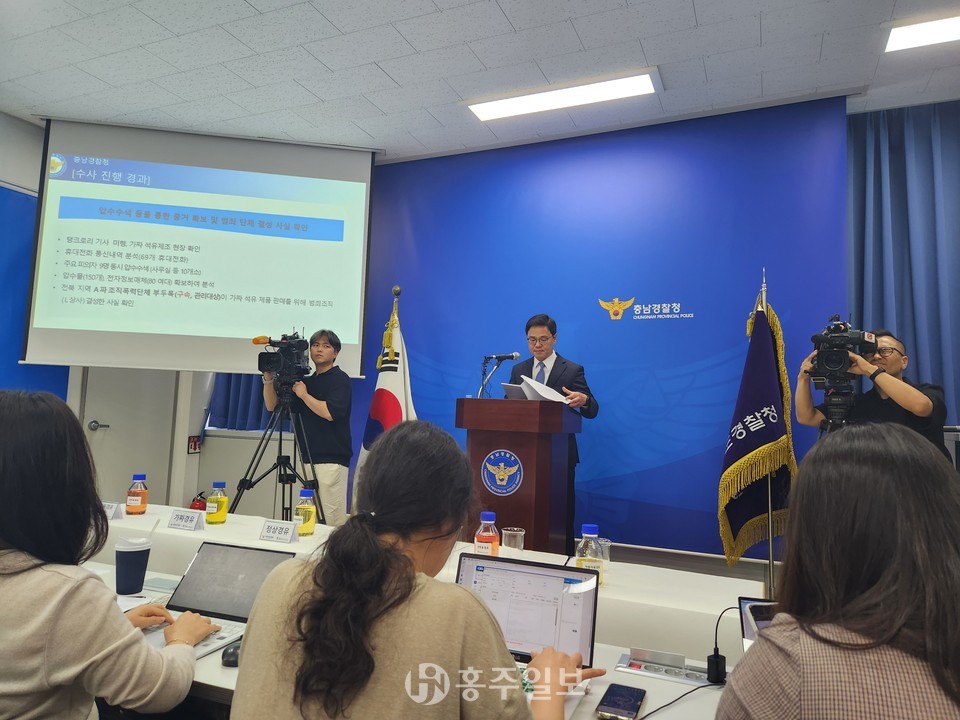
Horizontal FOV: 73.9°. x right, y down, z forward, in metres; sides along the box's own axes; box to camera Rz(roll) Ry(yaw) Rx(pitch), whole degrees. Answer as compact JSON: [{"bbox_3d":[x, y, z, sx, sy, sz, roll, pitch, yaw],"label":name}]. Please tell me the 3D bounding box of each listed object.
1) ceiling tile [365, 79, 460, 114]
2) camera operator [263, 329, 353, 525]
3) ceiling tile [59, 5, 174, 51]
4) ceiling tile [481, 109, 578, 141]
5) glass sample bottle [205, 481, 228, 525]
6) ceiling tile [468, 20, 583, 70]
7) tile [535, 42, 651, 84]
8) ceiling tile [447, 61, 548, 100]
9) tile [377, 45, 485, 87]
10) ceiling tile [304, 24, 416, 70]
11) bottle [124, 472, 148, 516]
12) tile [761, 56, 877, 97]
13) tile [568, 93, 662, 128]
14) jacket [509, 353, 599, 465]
[{"bbox_3d":[-0.445,-1.730,4.183,0.600,0.015,0.300,0,-5,24],"label":"ceiling tile"},{"bbox_3d":[-1.190,0.680,4.400,0.540,1.743,0.550,-2,-6,38],"label":"camera operator"},{"bbox_3d":[-2.030,-1.839,3.572,0.600,0.018,0.300,0,-5,24],"label":"ceiling tile"},{"bbox_3d":[0.341,-1.676,4.486,0.600,0.018,0.300,0,-5,24],"label":"ceiling tile"},{"bbox_3d":[-1.164,0.636,2.837,0.086,0.176,0.086,0,-5,24],"label":"glass sample bottle"},{"bbox_3d":[0.258,-1.756,3.561,0.600,0.015,0.300,0,-5,24],"label":"ceiling tile"},{"bbox_3d":[0.648,-1.729,3.697,0.600,0.018,0.300,0,-5,24],"label":"tile"},{"bbox_3d":[0.104,-1.729,3.942,0.600,0.015,0.300,0,-5,24],"label":"ceiling tile"},{"bbox_3d":[-0.290,-1.757,3.789,0.600,0.015,0.300,0,-5,24],"label":"tile"},{"bbox_3d":[-0.685,-1.784,3.637,0.600,0.015,0.300,0,-5,24],"label":"ceiling tile"},{"bbox_3d":[-1.576,0.620,2.943,0.086,0.176,0.086,0,-5,24],"label":"bottle"},{"bbox_3d":[1.987,-1.674,3.759,0.600,0.018,0.300,0,-5,24],"label":"tile"},{"bbox_3d":[0.894,-1.677,4.263,0.600,0.015,0.300,0,-5,24],"label":"tile"},{"bbox_3d":[0.443,0.297,3.900,0.550,0.700,0.360,0,-5,24],"label":"jacket"}]

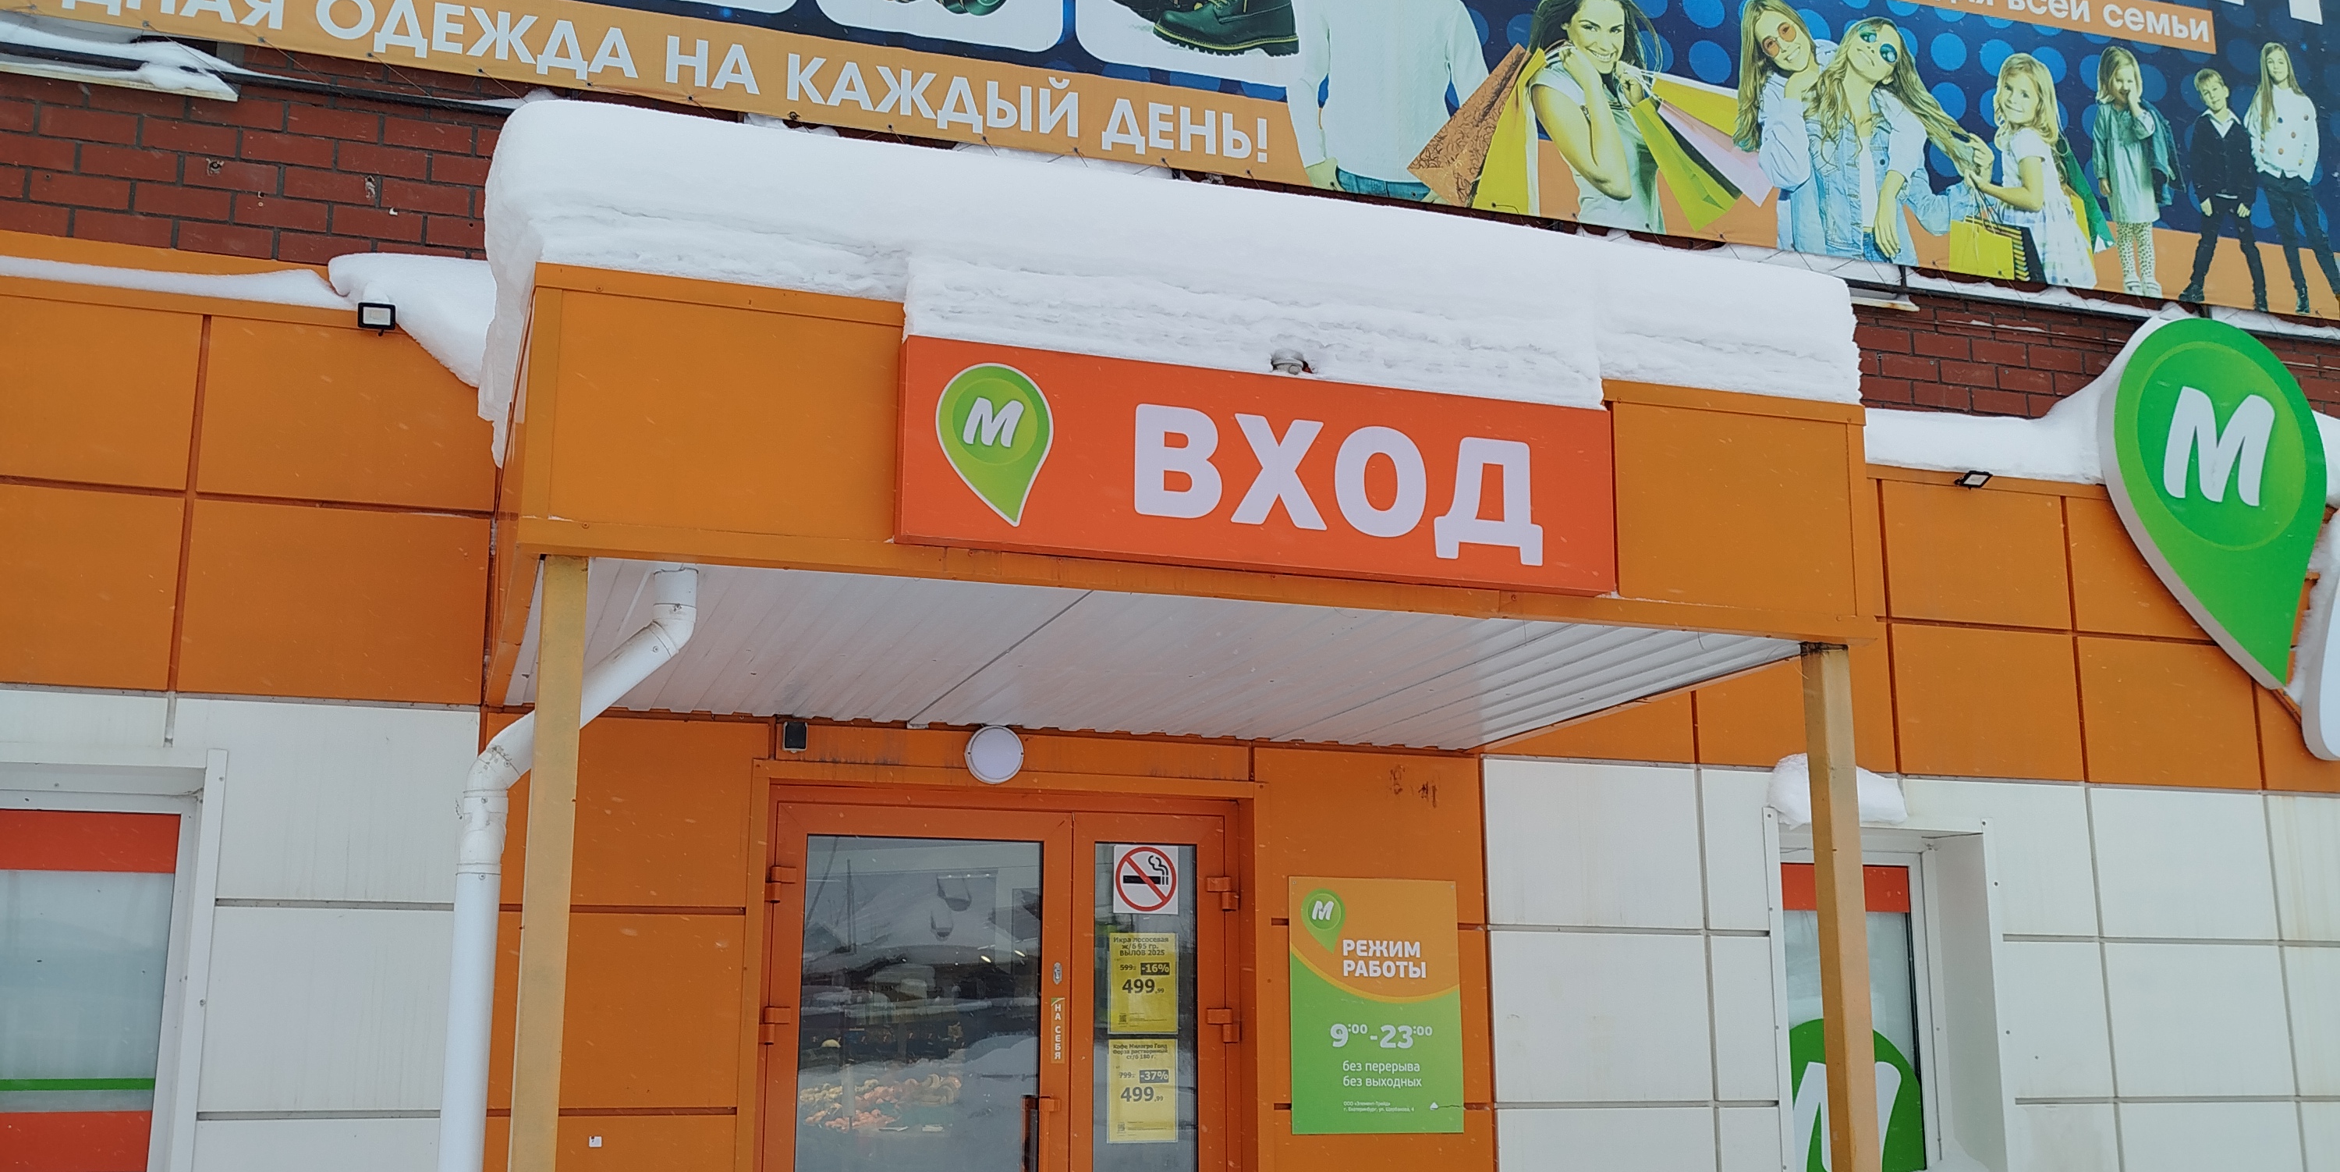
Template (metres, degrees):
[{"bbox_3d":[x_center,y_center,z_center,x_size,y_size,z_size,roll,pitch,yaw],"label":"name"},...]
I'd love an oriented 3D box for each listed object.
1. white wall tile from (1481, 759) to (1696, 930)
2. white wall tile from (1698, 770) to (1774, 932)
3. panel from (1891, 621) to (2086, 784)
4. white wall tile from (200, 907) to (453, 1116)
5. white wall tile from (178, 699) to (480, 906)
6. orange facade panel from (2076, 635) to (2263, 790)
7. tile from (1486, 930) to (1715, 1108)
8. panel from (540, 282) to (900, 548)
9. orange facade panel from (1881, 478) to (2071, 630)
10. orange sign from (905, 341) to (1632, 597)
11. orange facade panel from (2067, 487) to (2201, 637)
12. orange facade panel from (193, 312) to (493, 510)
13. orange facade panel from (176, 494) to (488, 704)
[{"bbox_3d":[1.352,0.828,6.898,0.740,0.518,0.040,4,-13,-18],"label":"white wall tile"},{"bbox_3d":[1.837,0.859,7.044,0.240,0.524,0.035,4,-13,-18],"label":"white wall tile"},{"bbox_3d":[2.837,0.406,7.509,0.765,0.523,0.030,4,-13,-18],"label":"panel"},{"bbox_3d":[-2.173,1.104,5.641,0.610,0.514,0.040,4,-13,-18],"label":"white wall tile"},{"bbox_3d":[-2.245,0.571,5.724,0.753,0.524,0.030,4,-13,-18],"label":"white wall tile"},{"bbox_3d":[3.580,0.459,7.754,0.770,0.523,0.030,4,-13,-18],"label":"orange facade panel"},{"bbox_3d":[1.350,1.349,6.770,0.760,0.521,0.035,4,-13,-18],"label":"tile"},{"bbox_3d":[-0.879,-0.326,4.233,0.713,0.455,0.035,4,-13,-18],"label":"panel"},{"bbox_3d":[2.827,-0.095,7.593,0.768,0.476,0.035,4,-13,-18],"label":"orange facade panel"},{"bbox_3d":[0.211,-0.233,4.566,1.571,0.418,0.085,4,-13,-18],"label":"orange sign"},{"bbox_3d":[3.581,-0.049,7.862,0.770,0.484,0.030,4,-13,-18],"label":"orange facade panel"},{"bbox_3d":[-2.242,-0.461,5.948,0.761,0.491,0.040,4,-13,-18],"label":"orange facade panel"},{"bbox_3d":[-2.243,0.050,5.840,0.761,0.515,0.040,4,-13,-18],"label":"orange facade panel"}]

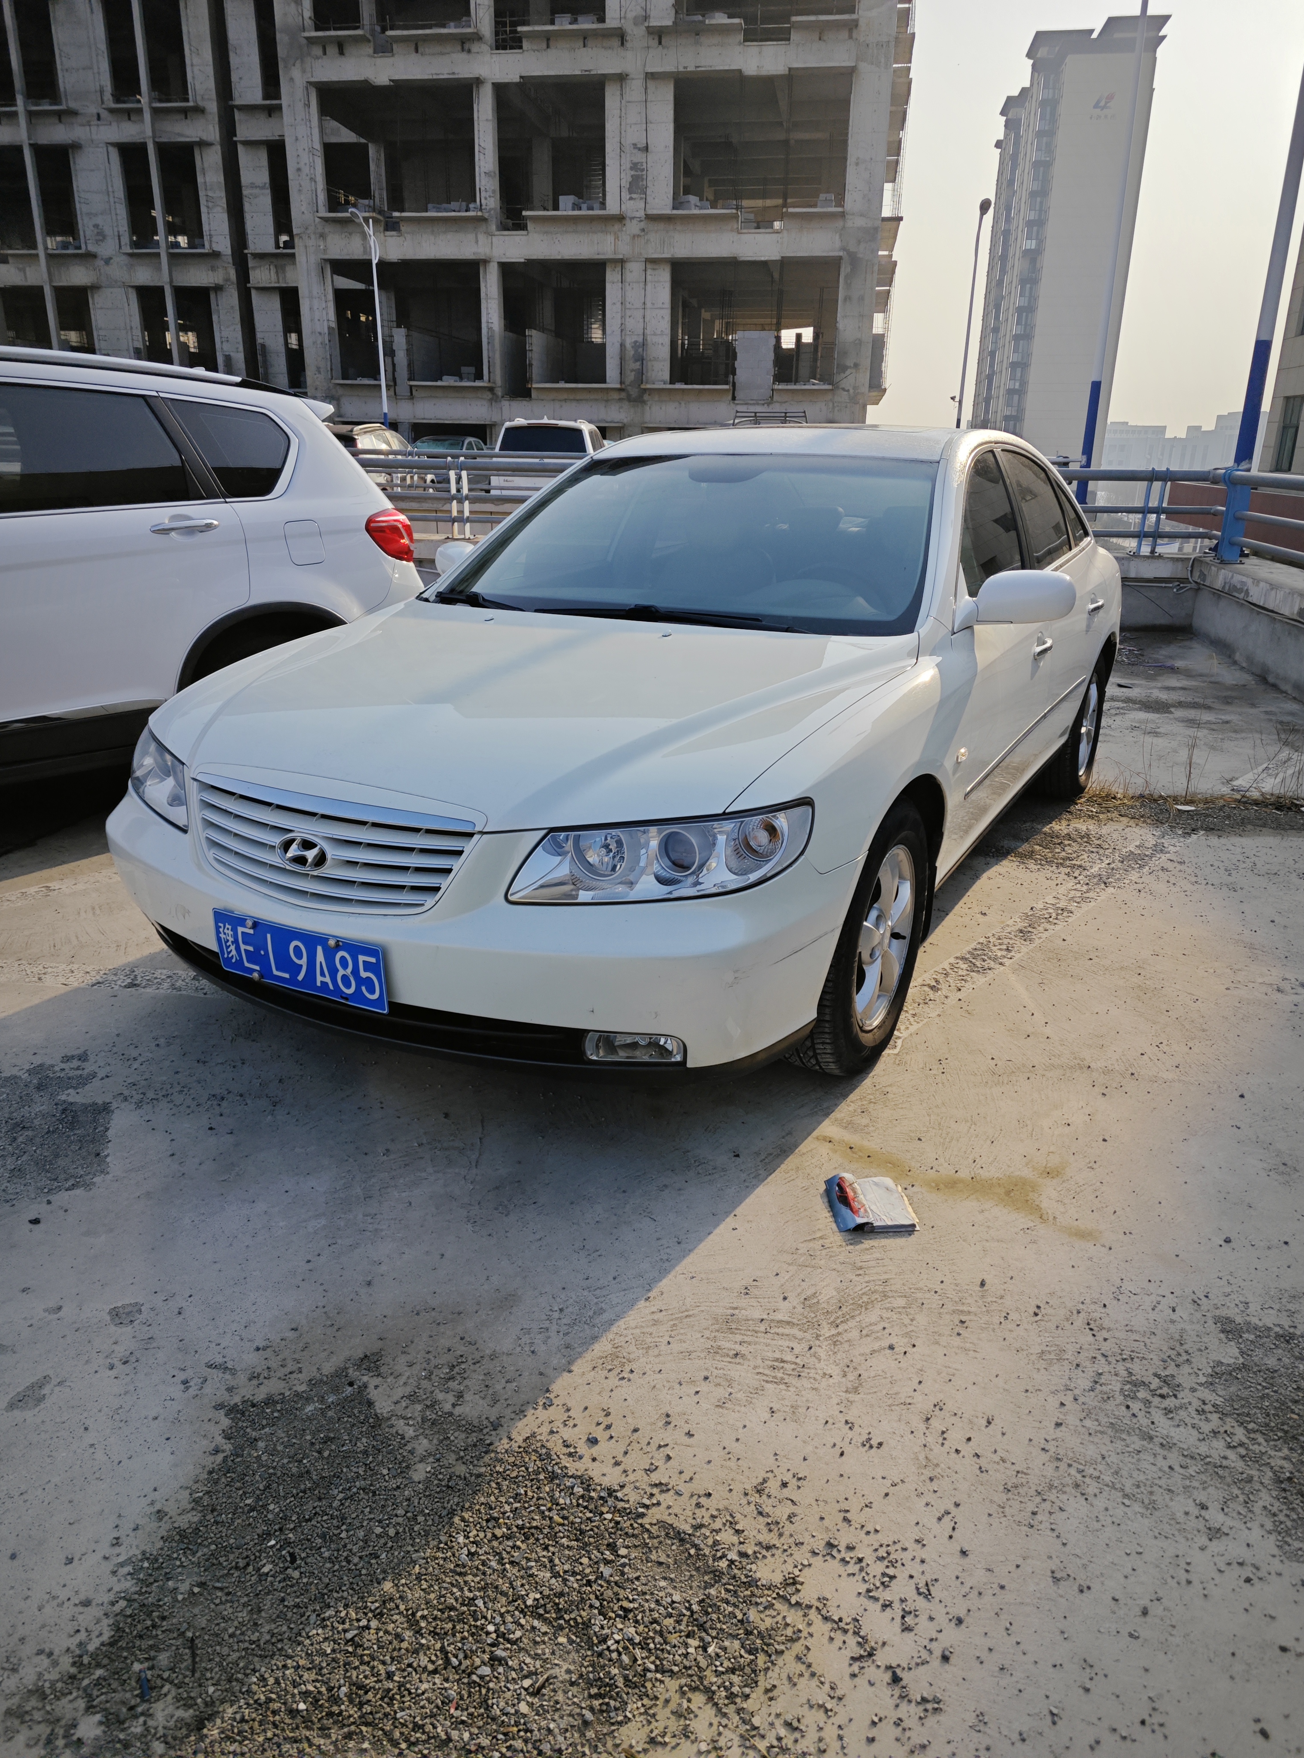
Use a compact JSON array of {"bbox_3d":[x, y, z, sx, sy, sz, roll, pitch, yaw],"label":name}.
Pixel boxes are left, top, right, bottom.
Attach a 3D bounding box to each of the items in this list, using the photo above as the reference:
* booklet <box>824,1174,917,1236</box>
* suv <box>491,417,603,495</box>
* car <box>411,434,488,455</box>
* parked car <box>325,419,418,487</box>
[{"bbox_3d":[0.433,0.639,2.319,0.155,0.028,0.160,-1,20,-3],"label":"booklet"},{"bbox_3d":[-1.802,-7.779,22.505,1.800,1.770,4.600,2,20,2],"label":"suv"},{"bbox_3d":[-5.503,-10.979,31.444,1.780,1.490,4.550,1,20,2],"label":"car"},{"bbox_3d":[-5.616,-7.482,21.672,1.820,1.690,4.500,2,20,3],"label":"parked car"}]

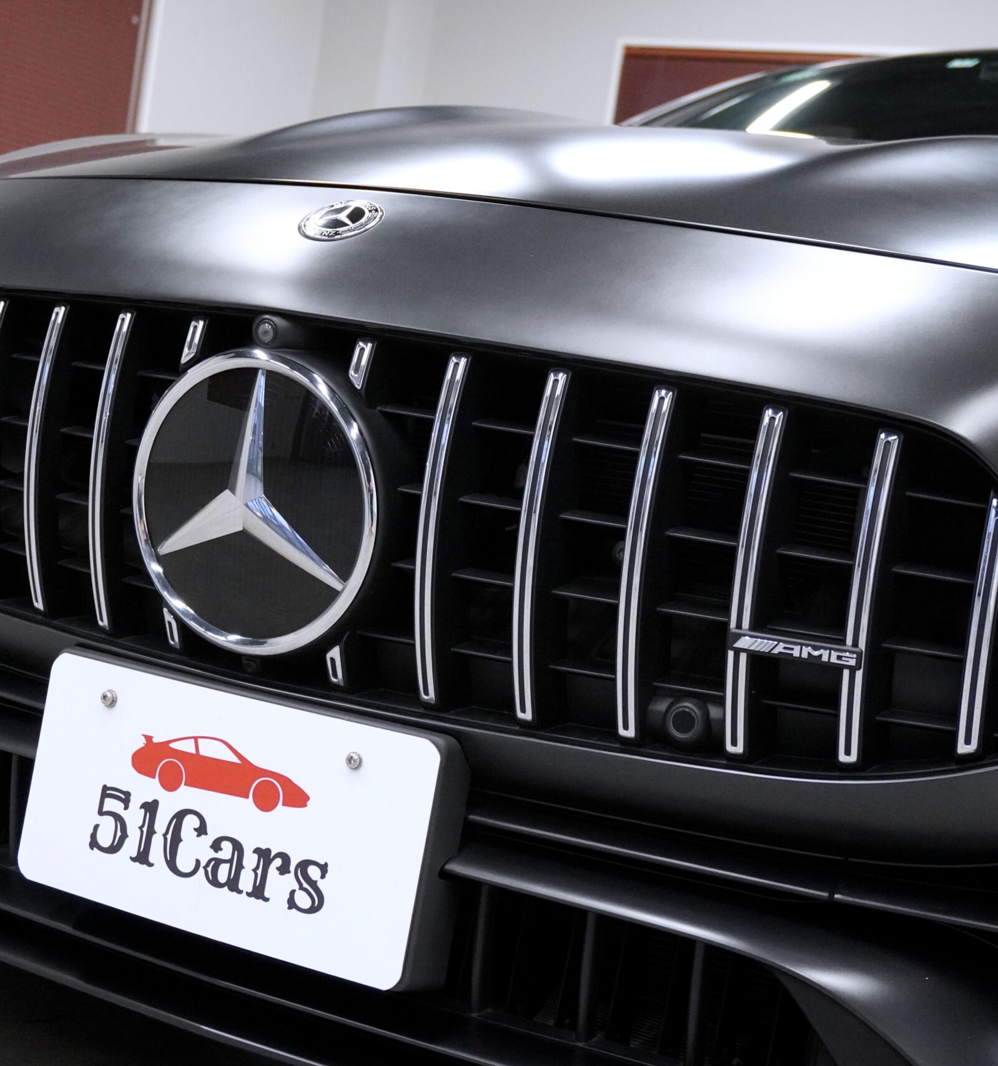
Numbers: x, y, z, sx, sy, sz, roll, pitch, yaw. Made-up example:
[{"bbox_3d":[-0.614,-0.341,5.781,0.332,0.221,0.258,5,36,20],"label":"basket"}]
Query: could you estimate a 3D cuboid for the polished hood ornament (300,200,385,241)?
[{"bbox_3d":[-0.109,-0.215,1.382,0.059,0.008,0.059,10,40,29],"label":"polished hood ornament"}]

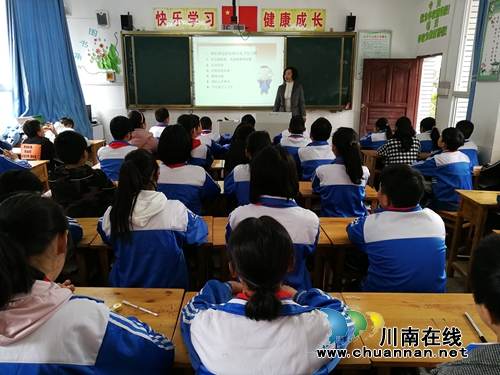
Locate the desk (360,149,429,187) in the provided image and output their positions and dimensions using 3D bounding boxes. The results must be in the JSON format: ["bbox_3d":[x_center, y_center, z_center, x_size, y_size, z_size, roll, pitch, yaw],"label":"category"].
[{"bbox_3d":[1.748,-0.061,4.796,0.620,0.710,0.420,0,14,-1],"label":"desk"}]

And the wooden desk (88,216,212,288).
[{"bbox_3d":[-0.491,0.588,2.228,0.605,0.740,0.415,0,15,0],"label":"wooden desk"}]

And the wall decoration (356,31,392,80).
[{"bbox_3d":[2.203,-2.322,6.876,0.596,0.829,0.025,0,14,-1],"label":"wall decoration"}]

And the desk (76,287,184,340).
[{"bbox_3d":[-0.545,0.805,1.396,0.605,0.740,0.415,0,15,0],"label":"desk"}]

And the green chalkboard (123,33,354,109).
[{"bbox_3d":[-0.179,-2.027,6.840,4.000,1.280,0.120,0,15,0],"label":"green chalkboard"}]

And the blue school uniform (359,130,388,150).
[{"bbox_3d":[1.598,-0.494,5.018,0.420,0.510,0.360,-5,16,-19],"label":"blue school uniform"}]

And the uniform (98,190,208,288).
[{"bbox_3d":[-0.468,0.292,1.929,0.480,0.570,0.400,1,14,2],"label":"uniform"}]

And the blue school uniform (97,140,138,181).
[{"bbox_3d":[-1.243,-0.174,3.733,0.410,0.560,0.370,1,14,4],"label":"blue school uniform"}]

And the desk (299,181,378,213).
[{"bbox_3d":[0.658,0.348,3.161,0.585,0.710,0.410,0,14,-1],"label":"desk"}]

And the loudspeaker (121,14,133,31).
[{"bbox_3d":[-2.075,-2.805,6.606,0.150,0.260,0.160,2,15,6],"label":"loudspeaker"}]

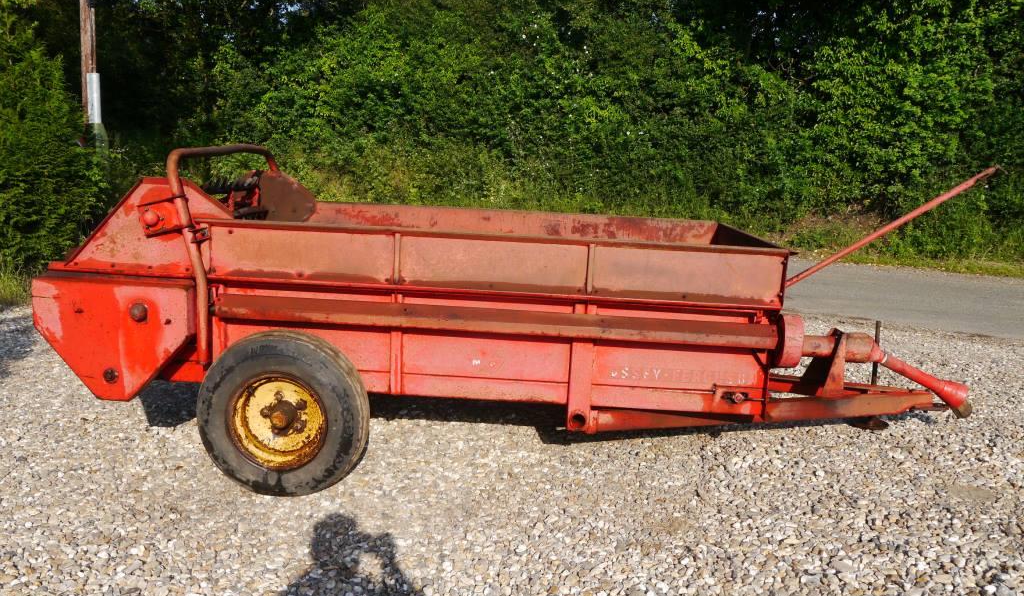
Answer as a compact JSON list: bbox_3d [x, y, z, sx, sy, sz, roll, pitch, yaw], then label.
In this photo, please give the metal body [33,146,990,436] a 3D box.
[{"bbox_3d":[0.182,-0.061,4.321,4.570,1.350,1.380,2,11,0],"label":"metal body"}]

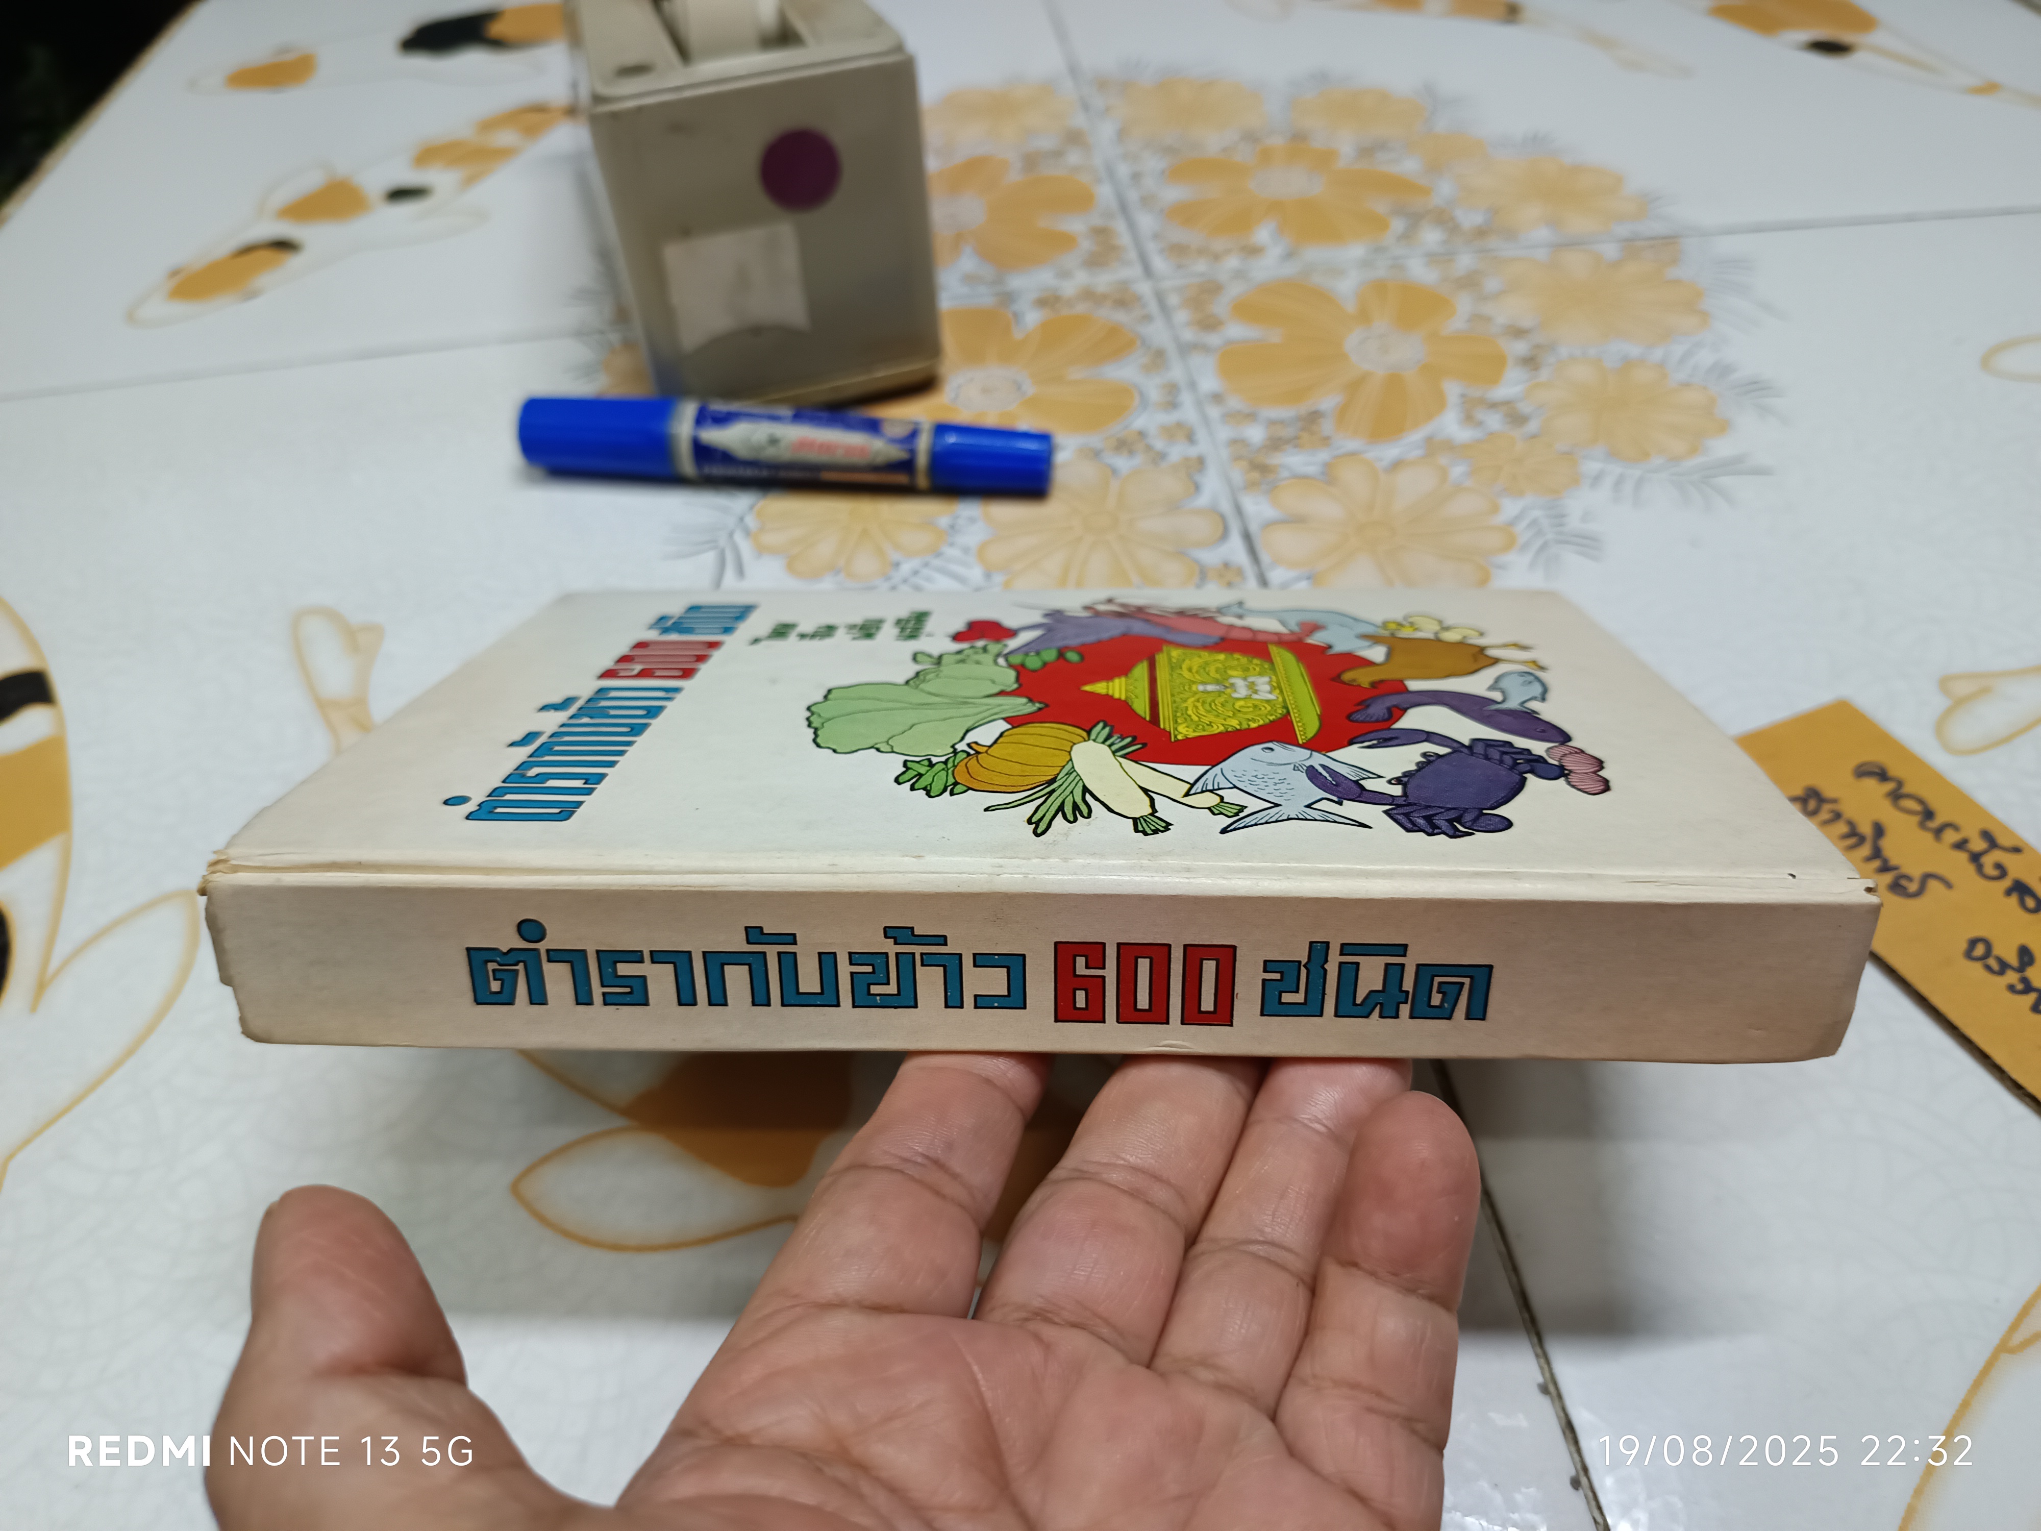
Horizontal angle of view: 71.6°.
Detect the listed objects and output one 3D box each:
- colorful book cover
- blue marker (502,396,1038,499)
[{"bbox_3d":[0.003,0.000,0.246,0.212,0.023,0.141,0,23,4],"label":"colorful book cover"},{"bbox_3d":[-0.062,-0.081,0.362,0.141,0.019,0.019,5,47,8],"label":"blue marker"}]

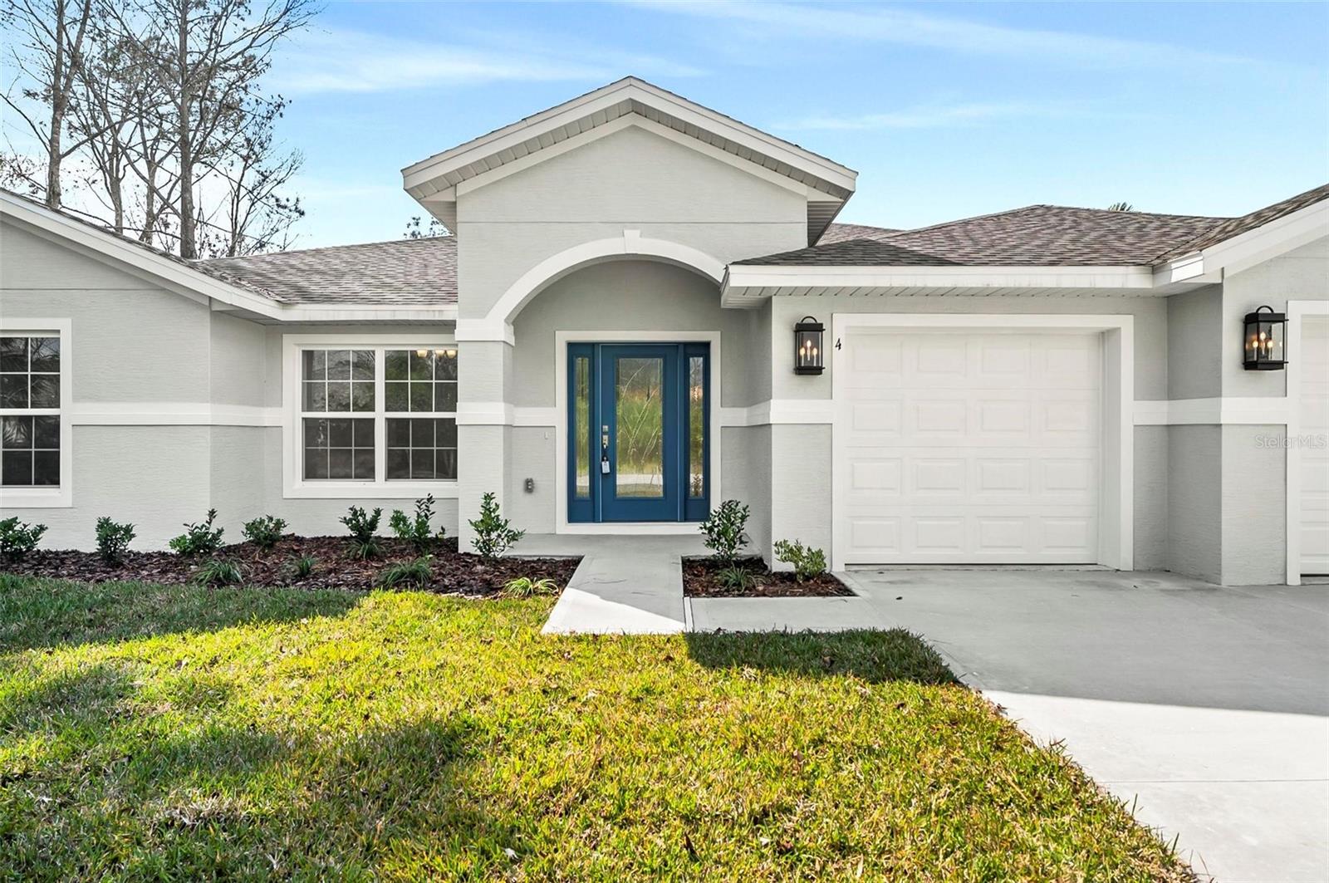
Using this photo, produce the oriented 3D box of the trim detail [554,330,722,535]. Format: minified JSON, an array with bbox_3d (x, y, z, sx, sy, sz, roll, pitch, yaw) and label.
[{"bbox_3d":[-0.299,-0.098,8.080,1.910,2.340,0.120,0,1,0],"label":"trim detail"}]

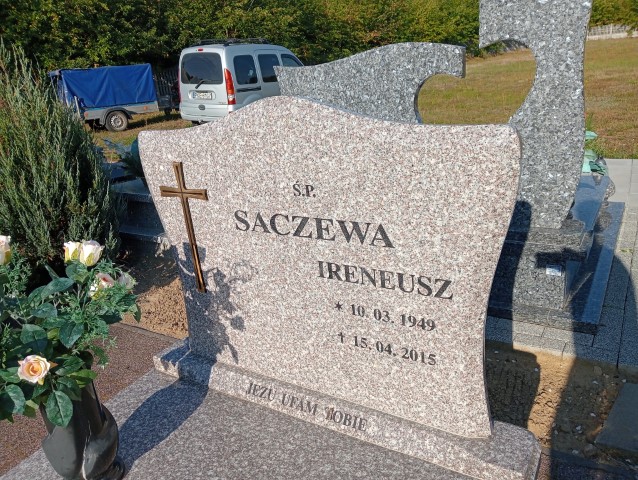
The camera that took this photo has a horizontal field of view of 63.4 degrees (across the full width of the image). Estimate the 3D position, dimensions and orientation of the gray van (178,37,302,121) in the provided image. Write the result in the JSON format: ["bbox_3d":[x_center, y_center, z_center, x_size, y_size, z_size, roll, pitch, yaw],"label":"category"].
[{"bbox_3d":[-1.352,-3.680,12.293,1.690,1.880,4.030,9,23,33],"label":"gray van"}]

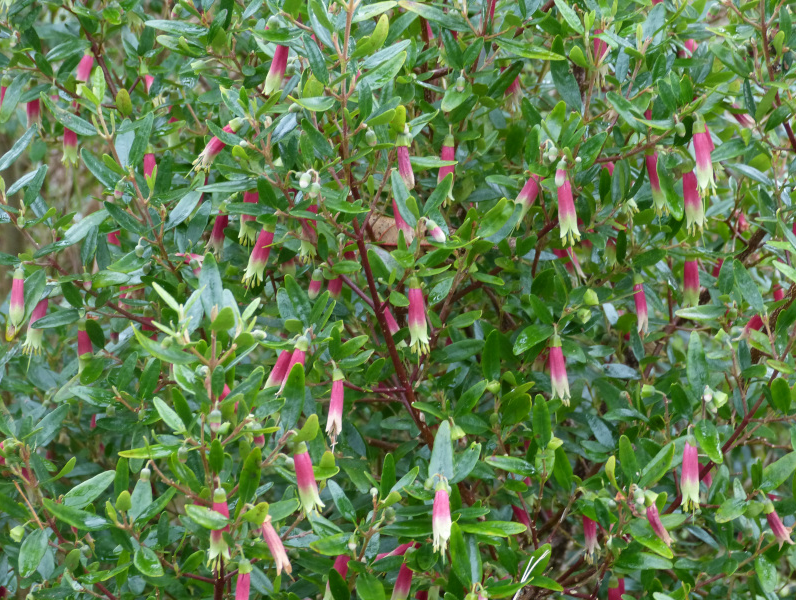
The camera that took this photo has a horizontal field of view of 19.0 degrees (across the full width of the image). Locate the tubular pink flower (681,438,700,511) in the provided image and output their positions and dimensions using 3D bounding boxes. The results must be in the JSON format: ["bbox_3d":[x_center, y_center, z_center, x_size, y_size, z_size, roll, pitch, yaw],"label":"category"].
[{"bbox_3d":[0.156,0.093,1.270,0.010,0.041,0.010,-1,-6,0],"label":"tubular pink flower"}]

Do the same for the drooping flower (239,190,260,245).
[{"bbox_3d":[-0.085,-0.048,1.350,0.010,0.035,0.010,5,8,0],"label":"drooping flower"}]

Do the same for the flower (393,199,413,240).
[{"bbox_3d":[0.001,-0.048,1.350,0.009,0.035,0.009,-18,8,0],"label":"flower"}]

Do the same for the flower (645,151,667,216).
[{"bbox_3d":[0.141,-0.065,1.310,0.009,0.039,0.009,-10,8,0],"label":"flower"}]

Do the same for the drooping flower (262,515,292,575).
[{"bbox_3d":[-0.063,0.129,1.250,0.009,0.033,0.009,-17,-9,0],"label":"drooping flower"}]

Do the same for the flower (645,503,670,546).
[{"bbox_3d":[0.160,0.136,1.460,0.008,0.032,0.008,-23,7,0],"label":"flower"}]

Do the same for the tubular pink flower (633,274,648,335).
[{"bbox_3d":[0.143,0.004,1.400,0.009,0.038,0.009,-4,-6,0],"label":"tubular pink flower"}]

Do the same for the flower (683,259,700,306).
[{"bbox_3d":[0.171,-0.011,1.390,0.010,0.035,0.010,-2,-6,0],"label":"flower"}]

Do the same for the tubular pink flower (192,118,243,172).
[{"bbox_3d":[-0.097,-0.086,1.310,0.012,0.037,0.012,41,-14,0],"label":"tubular pink flower"}]

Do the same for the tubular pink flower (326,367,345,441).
[{"bbox_3d":[-0.033,0.056,1.270,0.009,0.039,0.009,4,-6,0],"label":"tubular pink flower"}]

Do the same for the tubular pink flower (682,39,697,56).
[{"bbox_3d":[0.171,-0.142,1.400,0.008,0.029,0.008,0,8,0],"label":"tubular pink flower"}]

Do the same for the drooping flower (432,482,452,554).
[{"bbox_3d":[0.026,0.129,1.400,0.011,0.042,0.011,0,7,0],"label":"drooping flower"}]

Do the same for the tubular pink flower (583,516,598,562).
[{"bbox_3d":[0.109,0.134,1.360,0.010,0.034,0.010,-4,8,0],"label":"tubular pink flower"}]

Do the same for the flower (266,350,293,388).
[{"bbox_3d":[-0.066,0.037,1.310,0.009,0.031,0.009,28,-17,0],"label":"flower"}]

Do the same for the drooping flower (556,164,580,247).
[{"bbox_3d":[0.091,-0.050,1.280,0.011,0.042,0.011,-6,-6,0],"label":"drooping flower"}]

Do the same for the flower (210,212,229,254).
[{"bbox_3d":[-0.118,-0.044,1.580,0.011,0.033,0.011,13,7,0],"label":"flower"}]

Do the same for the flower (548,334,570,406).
[{"bbox_3d":[0.087,0.038,1.290,0.010,0.040,0.010,-6,8,0],"label":"flower"}]

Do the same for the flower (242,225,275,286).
[{"bbox_3d":[-0.075,-0.025,1.300,0.010,0.037,0.010,20,8,0],"label":"flower"}]

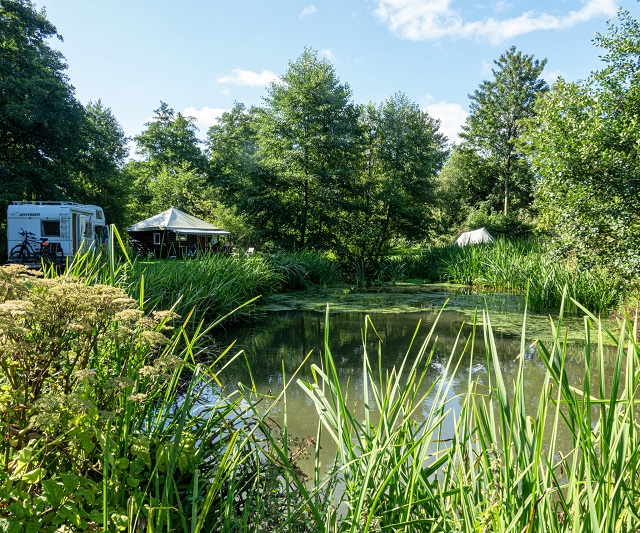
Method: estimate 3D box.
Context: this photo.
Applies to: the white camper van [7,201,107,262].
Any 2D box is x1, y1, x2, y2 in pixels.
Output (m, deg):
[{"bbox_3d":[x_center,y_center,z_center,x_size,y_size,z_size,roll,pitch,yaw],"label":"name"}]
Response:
[{"bbox_3d":[-11.137,-1.030,23.251,2.280,2.880,5.900,0,3,-8],"label":"white camper van"}]

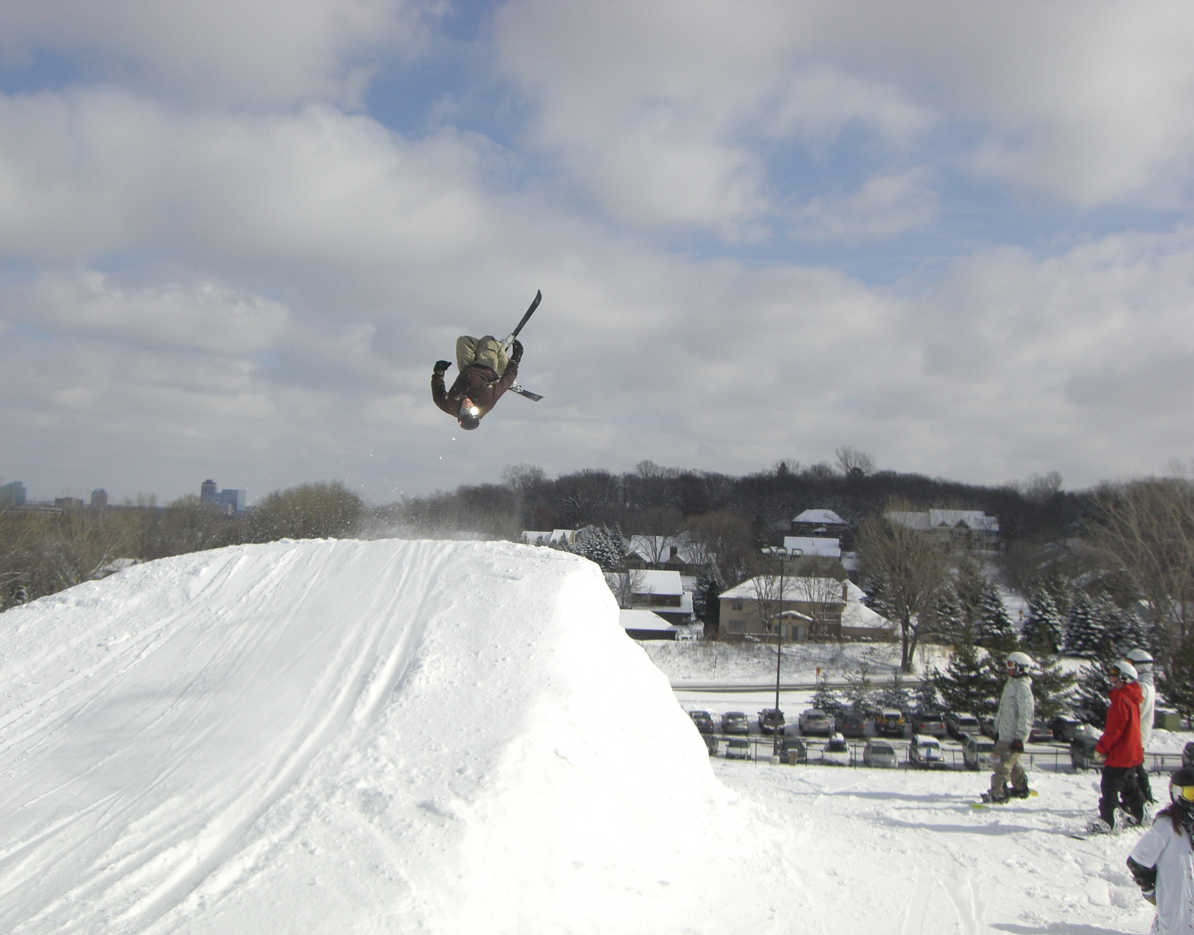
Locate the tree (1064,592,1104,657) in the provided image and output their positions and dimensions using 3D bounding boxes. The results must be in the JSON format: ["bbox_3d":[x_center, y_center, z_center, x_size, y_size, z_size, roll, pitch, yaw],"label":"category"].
[{"bbox_3d":[58.669,18.842,165.000,4.800,7.800,4.800,1,-2,0],"label":"tree"}]

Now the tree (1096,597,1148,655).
[{"bbox_3d":[69.368,21.061,181.000,6.700,7.730,6.700,2,-2,0],"label":"tree"}]

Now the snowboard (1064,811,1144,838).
[{"bbox_3d":[5.303,3.597,13.936,1.500,0.200,0.290,3,-3,-34],"label":"snowboard"}]

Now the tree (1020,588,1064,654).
[{"bbox_3d":[54.732,18.486,168.103,5.300,8.100,5.300,1,-2,0],"label":"tree"}]

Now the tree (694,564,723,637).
[{"bbox_3d":[15.460,18.531,190.000,4.100,10.200,4.100,1,-2,0],"label":"tree"}]

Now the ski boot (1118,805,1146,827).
[{"bbox_3d":[5.293,3.451,13.550,0.300,0.250,0.130,1,-2,15],"label":"ski boot"}]

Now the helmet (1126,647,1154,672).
[{"bbox_3d":[5.793,2.052,14.600,0.290,0.250,0.230,0,-2,26],"label":"helmet"}]

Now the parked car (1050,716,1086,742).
[{"bbox_3d":[33.940,18.756,99.011,1.800,1.470,4.700,1,-2,7],"label":"parked car"}]

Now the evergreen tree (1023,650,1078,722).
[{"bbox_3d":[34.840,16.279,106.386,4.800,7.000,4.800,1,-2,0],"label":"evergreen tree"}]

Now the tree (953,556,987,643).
[{"bbox_3d":[53.698,19.208,197.000,5.470,12.480,5.470,2,-2,0],"label":"tree"}]

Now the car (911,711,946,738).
[{"bbox_3d":[25.898,19.845,107.000,1.870,1.780,4.800,1,-2,4],"label":"car"}]

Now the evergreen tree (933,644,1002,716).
[{"bbox_3d":[29.884,17.301,110.500,5.580,6.060,5.580,2,-2,0],"label":"evergreen tree"}]

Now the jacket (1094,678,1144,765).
[{"bbox_3d":[5.307,2.607,13.900,0.400,0.850,0.500,0,-2,28],"label":"jacket"}]

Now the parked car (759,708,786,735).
[{"bbox_3d":[13.744,19.754,107.800,1.850,1.690,5.200,1,-2,4],"label":"parked car"}]

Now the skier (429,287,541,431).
[{"bbox_3d":[-1.213,-1.270,16.000,1.250,1.620,1.200,13,-3,1],"label":"skier"}]

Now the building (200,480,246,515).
[{"bbox_3d":[-627.749,53.199,2300.000,75.000,66.000,45.000,3,-2,-11],"label":"building"}]

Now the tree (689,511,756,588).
[{"bbox_3d":[21.408,14.216,235.000,11.540,13.880,11.540,2,-2,0],"label":"tree"}]

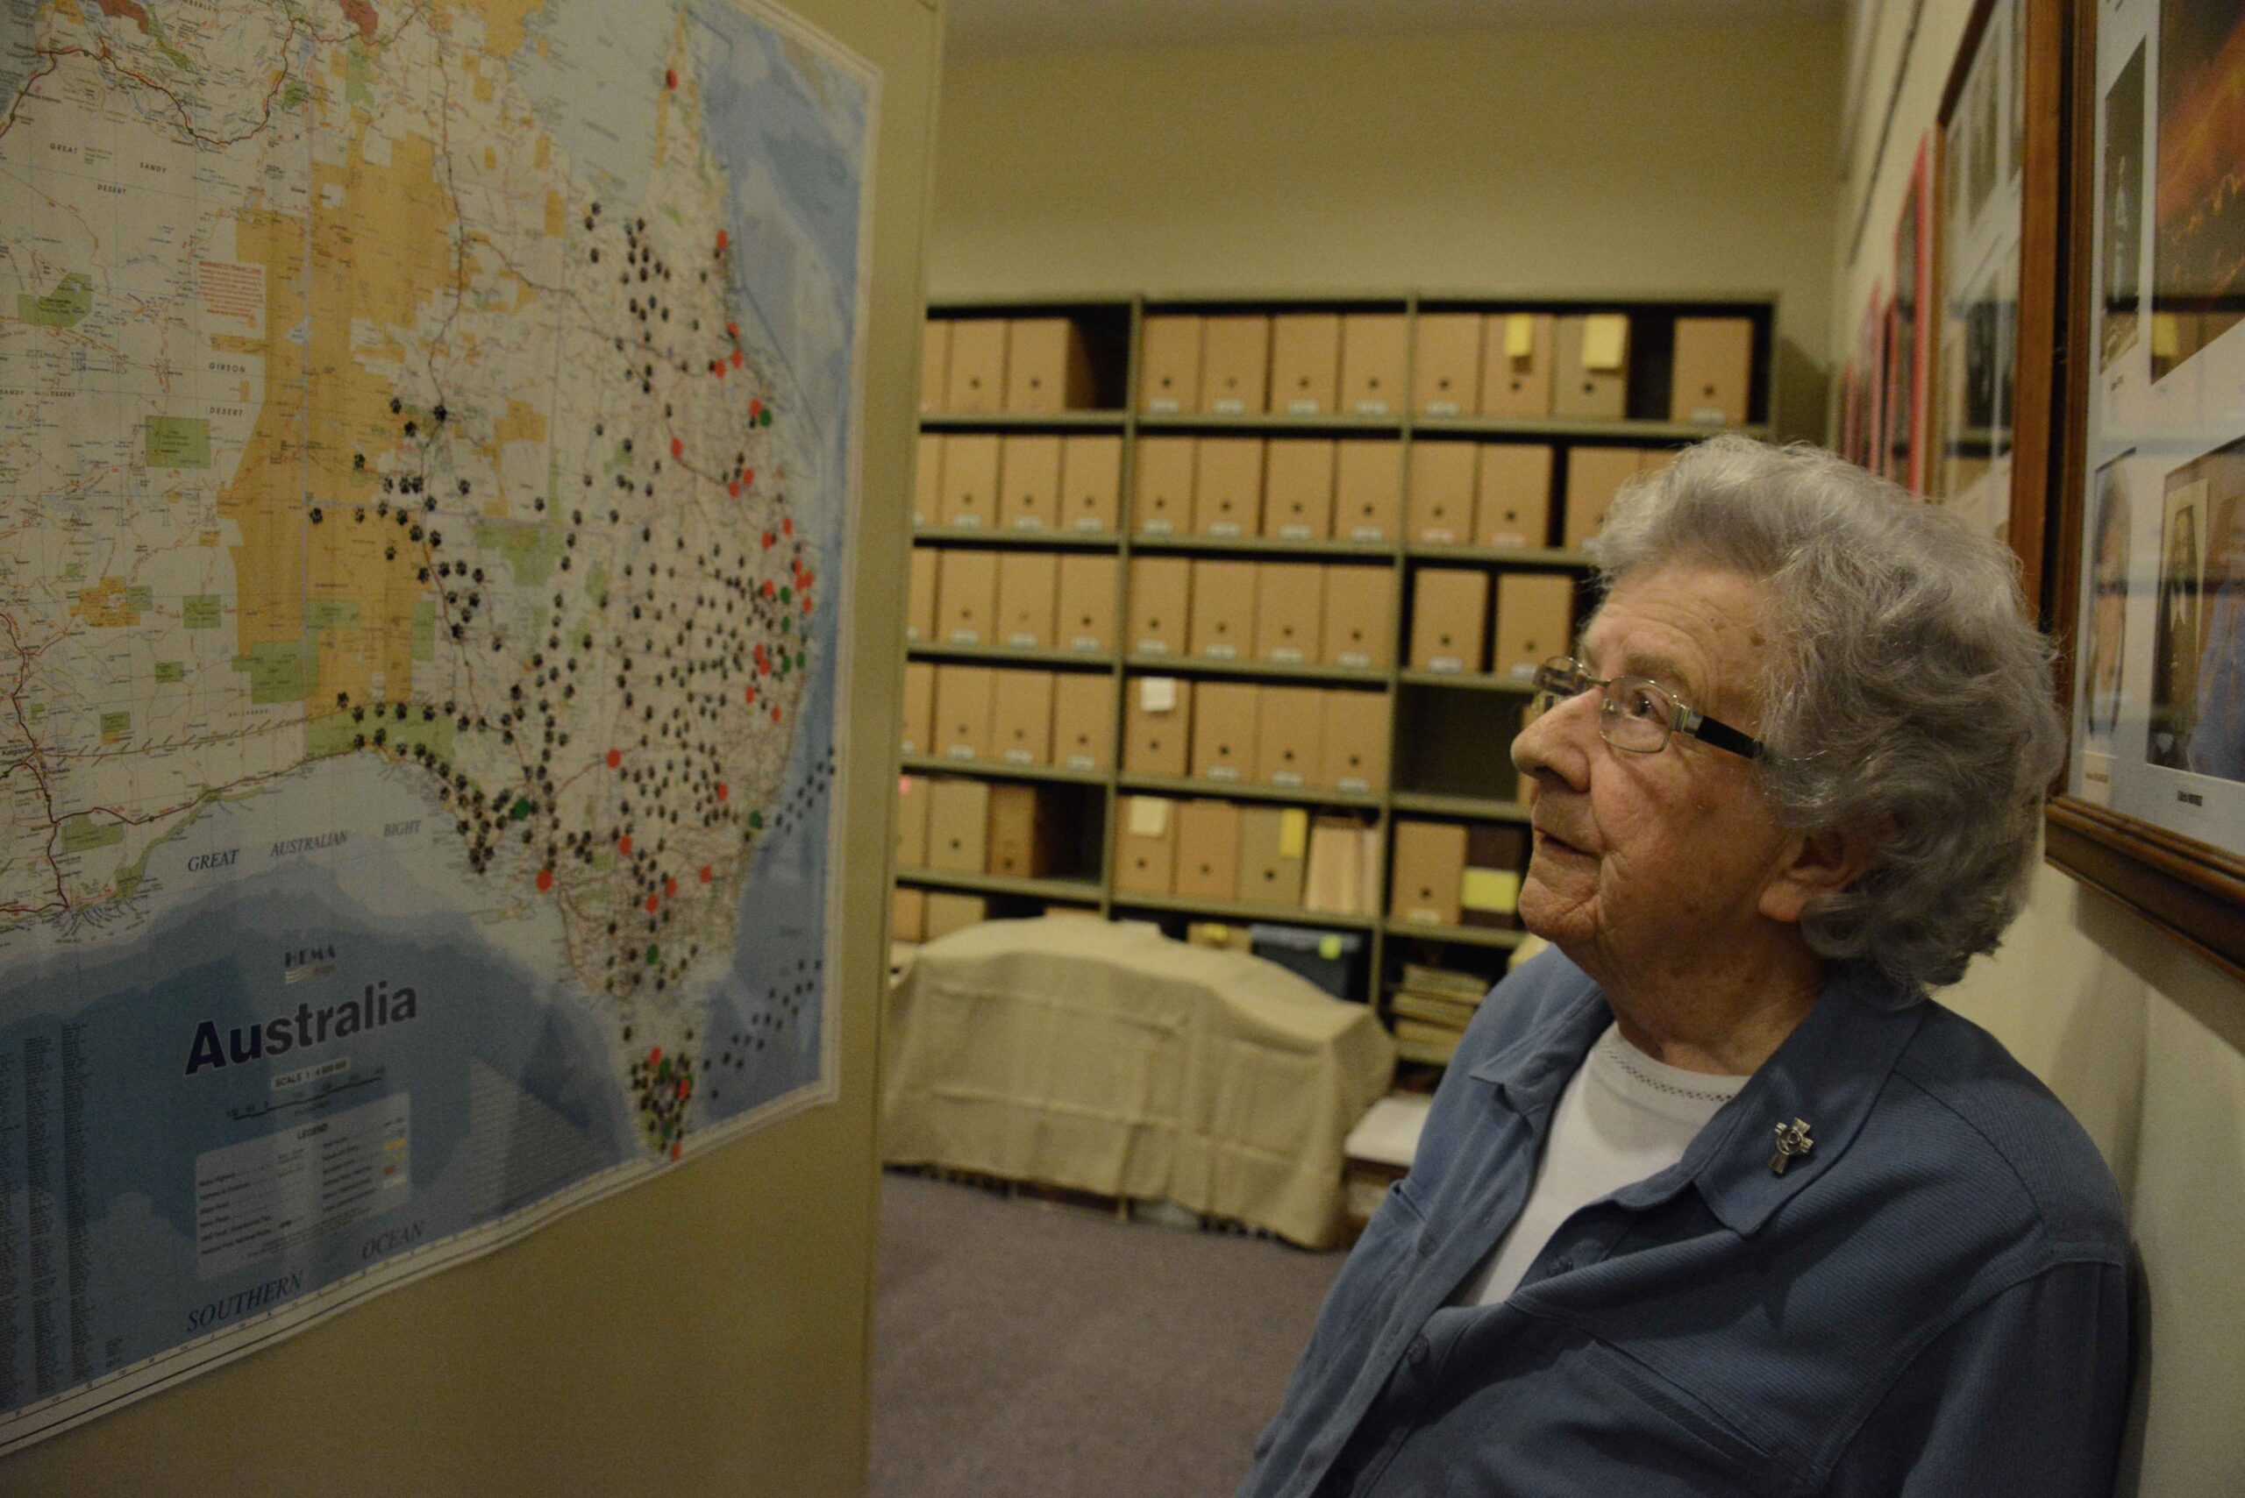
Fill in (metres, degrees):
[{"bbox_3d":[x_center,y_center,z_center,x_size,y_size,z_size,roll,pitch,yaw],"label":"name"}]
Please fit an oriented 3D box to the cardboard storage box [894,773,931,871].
[{"bbox_3d":[-0.578,0.193,5.150,0.177,0.261,0.390,4,4,17],"label":"cardboard storage box"}]

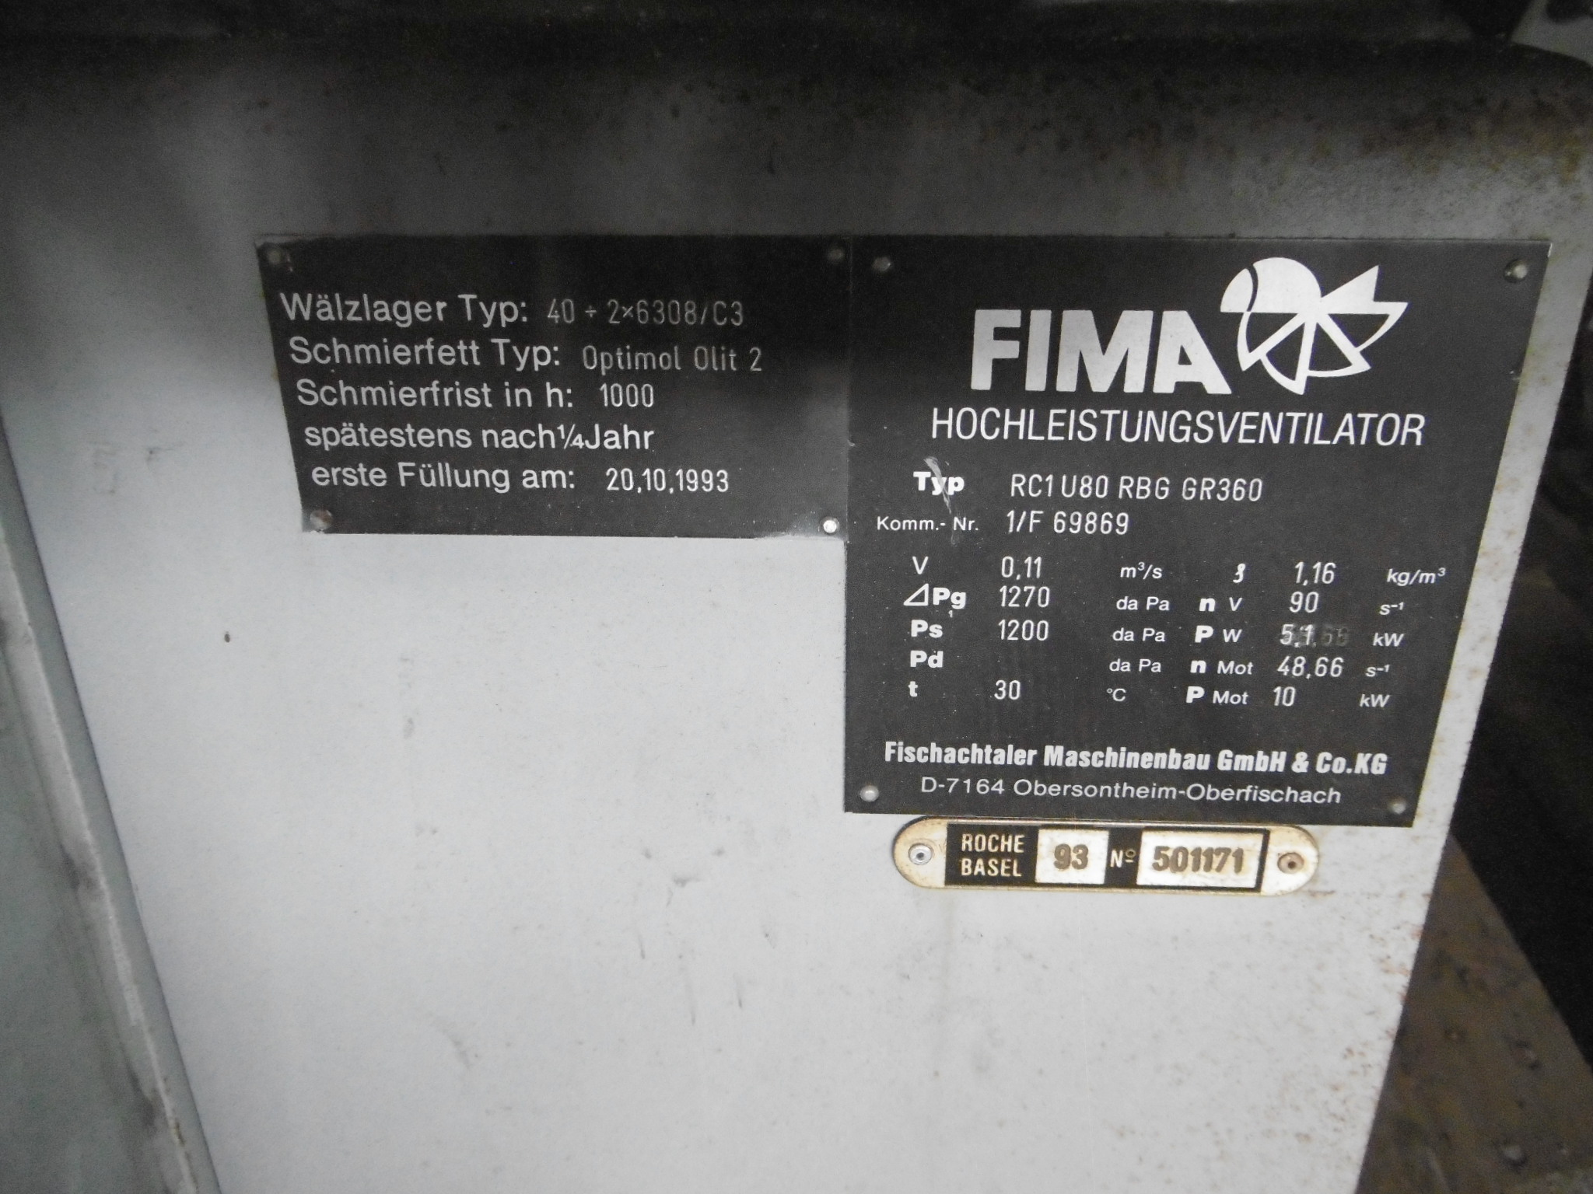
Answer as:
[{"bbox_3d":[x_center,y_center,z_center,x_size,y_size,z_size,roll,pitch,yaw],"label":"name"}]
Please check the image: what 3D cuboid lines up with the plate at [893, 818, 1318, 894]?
[{"bbox_3d":[0.075,0.063,0.268,0.103,0.020,0.002,1,21,2],"label":"plate"}]

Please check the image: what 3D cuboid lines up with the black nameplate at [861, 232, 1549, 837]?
[{"bbox_3d":[0.079,-0.008,0.240,0.136,0.133,0.002,1,21,2],"label":"black nameplate"}]

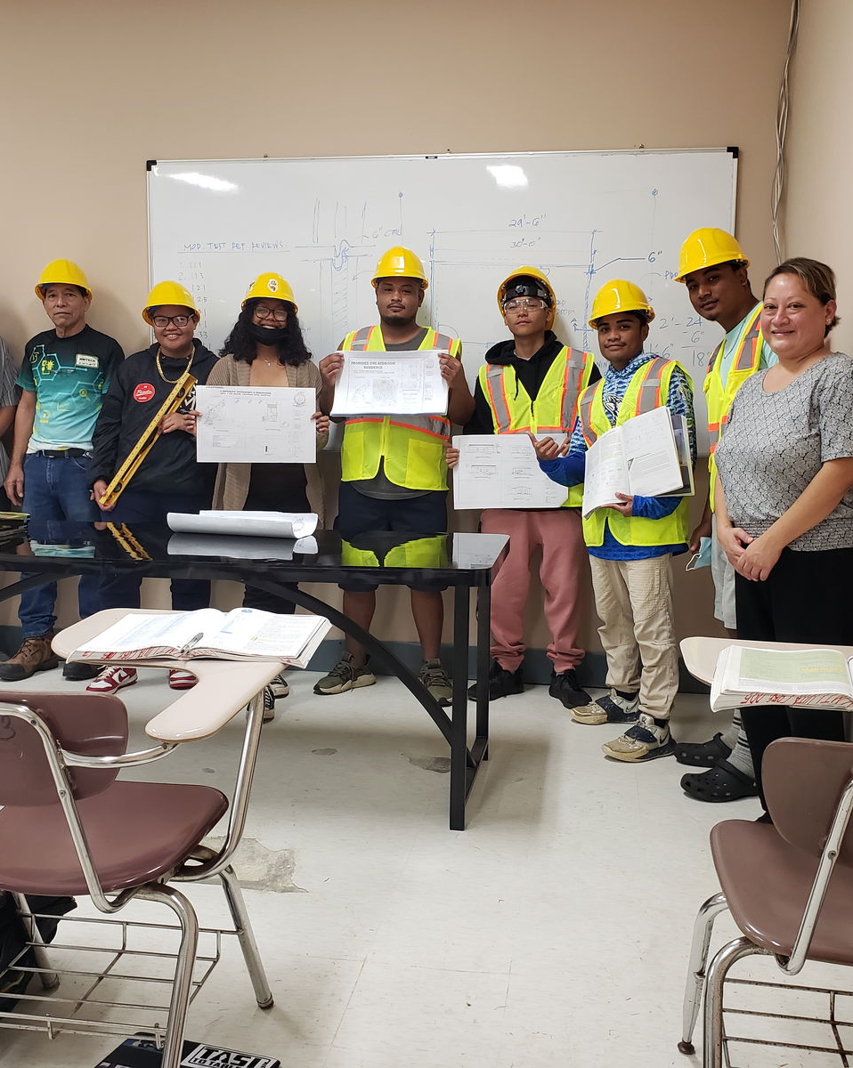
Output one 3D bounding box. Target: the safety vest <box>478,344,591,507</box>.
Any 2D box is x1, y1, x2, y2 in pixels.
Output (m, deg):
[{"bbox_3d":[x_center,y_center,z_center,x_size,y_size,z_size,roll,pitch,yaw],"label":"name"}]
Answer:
[{"bbox_3d":[0.424,-0.416,4.156,0.460,0.640,0.270,2,6,9],"label":"safety vest"}]

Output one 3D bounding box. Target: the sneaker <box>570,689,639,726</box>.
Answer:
[{"bbox_3d":[0.695,0.641,4.005,0.290,0.120,0.108,0,6,-5],"label":"sneaker"}]

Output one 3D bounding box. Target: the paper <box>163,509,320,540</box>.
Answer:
[{"bbox_3d":[-0.605,-0.032,3.522,0.440,0.072,0.170,2,7,14],"label":"paper"}]

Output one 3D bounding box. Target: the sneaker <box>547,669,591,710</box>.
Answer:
[{"bbox_3d":[0.584,0.617,4.348,0.105,0.115,0.285,-2,7,-24],"label":"sneaker"}]

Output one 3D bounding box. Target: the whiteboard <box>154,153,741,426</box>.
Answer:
[{"bbox_3d":[0.001,-0.947,4.416,2.440,1.215,0.025,2,6,9],"label":"whiteboard"}]

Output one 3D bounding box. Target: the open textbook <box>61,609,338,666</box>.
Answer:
[{"bbox_3d":[-0.423,0.192,2.067,0.440,0.040,0.285,1,10,4],"label":"open textbook"}]

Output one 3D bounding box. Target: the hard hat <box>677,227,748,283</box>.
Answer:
[{"bbox_3d":[0.878,-0.865,3.299,0.225,0.155,0.280,-2,12,43],"label":"hard hat"}]

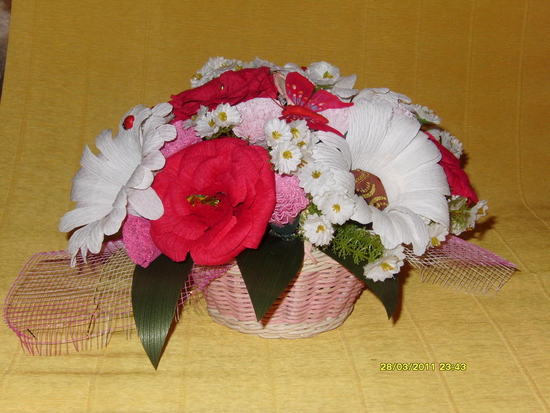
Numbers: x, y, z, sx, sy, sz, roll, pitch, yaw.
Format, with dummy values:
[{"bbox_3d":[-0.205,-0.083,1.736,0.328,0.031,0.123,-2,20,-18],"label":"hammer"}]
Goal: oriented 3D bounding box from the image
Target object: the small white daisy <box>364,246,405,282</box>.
[{"bbox_3d":[0.085,0.044,0.790,0.033,0.028,0.017,-6,8,-17],"label":"small white daisy"}]

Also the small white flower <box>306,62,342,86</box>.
[{"bbox_3d":[0.042,-0.116,0.885,0.029,0.016,0.027,-4,54,-11],"label":"small white flower"}]

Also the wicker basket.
[{"bbox_3d":[0.004,0.052,0.906,0.155,0.090,0.155,0,19,0],"label":"wicker basket"}]

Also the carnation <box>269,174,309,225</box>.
[{"bbox_3d":[0.010,-0.005,0.800,0.038,0.044,0.036,-1,-11,-3],"label":"carnation"}]

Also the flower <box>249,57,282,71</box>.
[{"bbox_3d":[-0.007,-0.125,0.900,0.029,0.014,0.029,3,9,-1],"label":"flower"}]

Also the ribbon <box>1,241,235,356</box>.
[{"bbox_3d":[-0.132,0.070,0.899,0.192,0.065,0.130,0,17,0],"label":"ribbon"}]

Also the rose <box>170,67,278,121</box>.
[{"bbox_3d":[-0.043,-0.094,0.870,0.090,0.040,0.088,-14,13,5],"label":"rose"}]

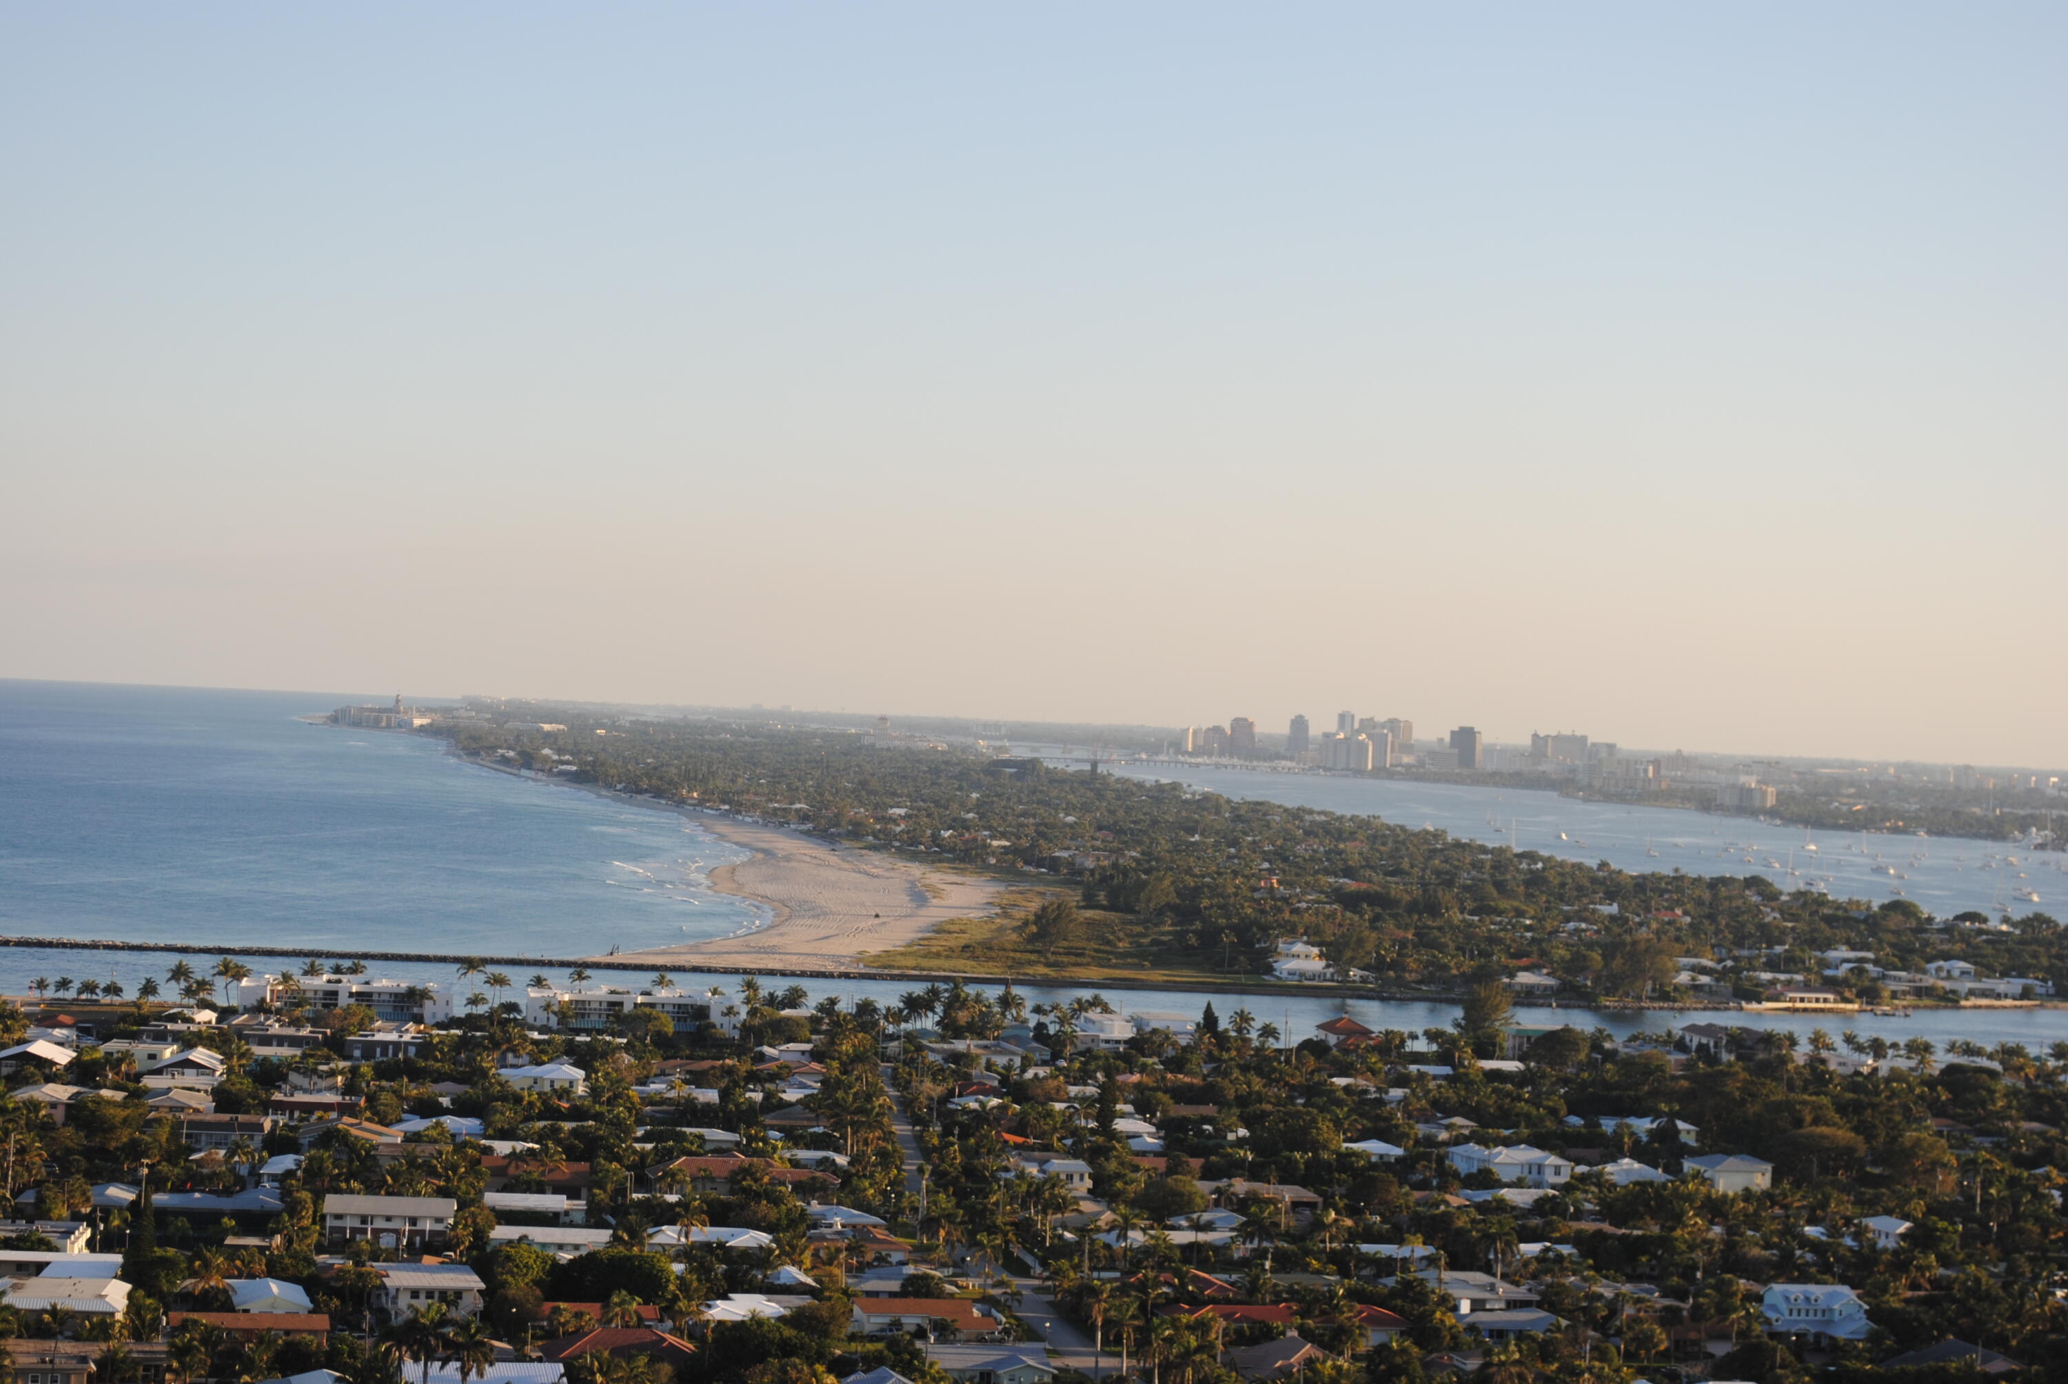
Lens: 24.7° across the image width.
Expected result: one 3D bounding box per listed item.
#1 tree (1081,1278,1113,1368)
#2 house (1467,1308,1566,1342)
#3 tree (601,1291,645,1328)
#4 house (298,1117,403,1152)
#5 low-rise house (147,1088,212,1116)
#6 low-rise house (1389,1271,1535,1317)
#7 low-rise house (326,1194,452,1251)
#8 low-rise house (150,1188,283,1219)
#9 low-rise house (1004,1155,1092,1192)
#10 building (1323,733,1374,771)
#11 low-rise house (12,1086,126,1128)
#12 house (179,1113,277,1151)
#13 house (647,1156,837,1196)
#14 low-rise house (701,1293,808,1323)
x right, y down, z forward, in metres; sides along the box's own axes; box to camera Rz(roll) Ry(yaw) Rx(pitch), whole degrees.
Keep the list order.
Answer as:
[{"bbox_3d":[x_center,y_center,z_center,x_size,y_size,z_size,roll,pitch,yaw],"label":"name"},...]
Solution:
[{"bbox_3d":[8.240,81.840,609.000,4.100,11.900,4.100,3,0,-5],"label":"tree"},{"bbox_3d":[67.420,88.330,657.000,13.000,4.400,13.000,3,0,-5],"label":"house"},{"bbox_3d":[-53.280,81.260,611.000,5.200,7.600,5.200,3,0,-5],"label":"tree"},{"bbox_3d":[-127.250,82.540,876.540,18.000,5.200,14.000,3,0,-5],"label":"house"},{"bbox_3d":[-162.960,78.510,900.000,12.000,4.600,16.000,3,0,-5],"label":"low-rise house"},{"bbox_3d":[63.340,89.270,697.820,19.500,6.200,15.000,3,0,-9],"label":"low-rise house"},{"bbox_3d":[-99.070,81.510,724.830,19.700,7.200,14.000,3,0,-5],"label":"low-rise house"},{"bbox_3d":[-130.340,82.350,753.220,20.500,4.800,13.000,3,0,-5],"label":"low-rise house"},{"bbox_3d":[2.010,86.400,837.820,15.500,7.000,11.000,3,0,-5],"label":"low-rise house"},{"bbox_3d":[500.620,98.540,7512.690,74.000,62.000,24.000,3,0,15],"label":"building"},{"bbox_3d":[-177.280,76.650,866.000,20.000,6.900,15.000,3,0,-5],"label":"low-rise house"},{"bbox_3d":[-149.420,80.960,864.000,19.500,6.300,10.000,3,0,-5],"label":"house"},{"bbox_3d":[-50.150,83.190,811.000,30.000,4.900,18.000,3,0,-5],"label":"house"},{"bbox_3d":[-37.230,83.510,630.000,14.000,4.600,17.000,3,0,-5],"label":"low-rise house"}]

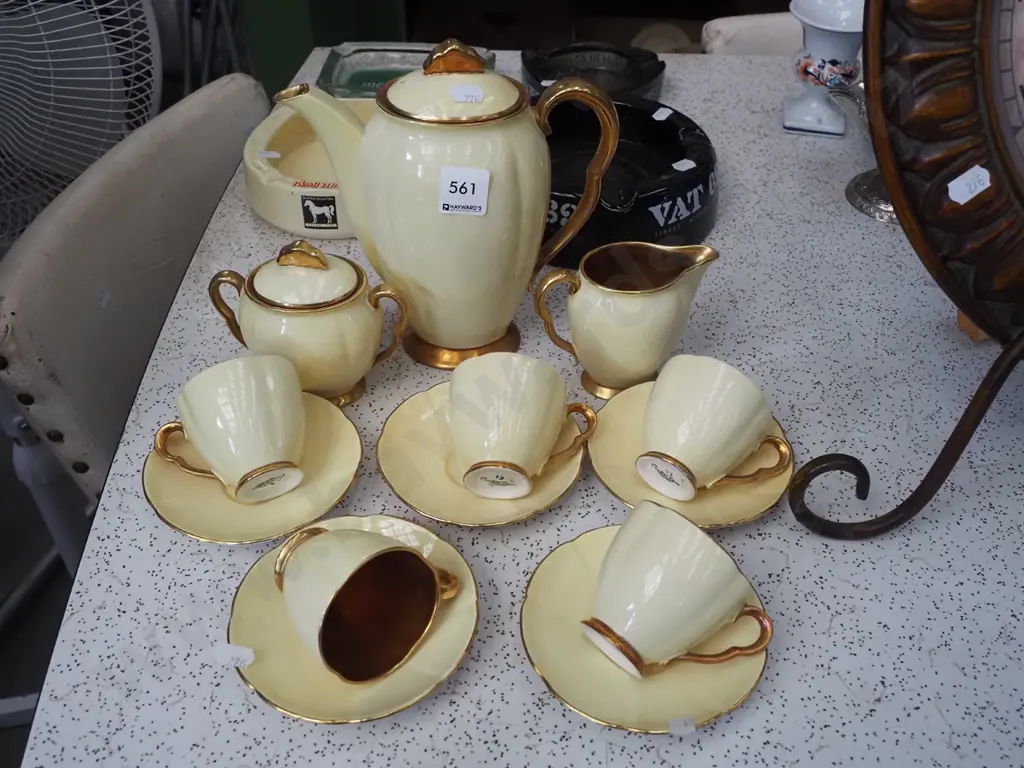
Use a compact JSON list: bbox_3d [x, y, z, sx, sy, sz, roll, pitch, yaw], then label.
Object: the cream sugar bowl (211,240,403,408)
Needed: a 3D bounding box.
[{"bbox_3d":[-0.119,-0.039,0.564,0.118,0.108,0.080,6,42,4],"label":"cream sugar bowl"}]

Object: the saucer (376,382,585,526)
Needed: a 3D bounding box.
[{"bbox_3d":[-0.018,0.043,0.556,0.121,0.018,0.121,1,41,-1],"label":"saucer"}]

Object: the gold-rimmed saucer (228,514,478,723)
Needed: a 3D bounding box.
[{"bbox_3d":[-0.077,0.117,0.469,0.121,0.018,0.121,1,41,-1],"label":"gold-rimmed saucer"}]

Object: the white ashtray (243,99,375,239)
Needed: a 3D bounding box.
[{"bbox_3d":[-0.140,-0.181,0.788,0.152,0.043,0.160,2,41,0],"label":"white ashtray"}]

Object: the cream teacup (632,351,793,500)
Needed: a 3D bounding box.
[{"bbox_3d":[0.110,0.035,0.534,0.089,0.067,0.064,36,64,1],"label":"cream teacup"}]

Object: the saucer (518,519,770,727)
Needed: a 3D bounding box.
[{"bbox_3d":[0.064,0.122,0.469,0.121,0.018,0.121,1,41,-1],"label":"saucer"}]

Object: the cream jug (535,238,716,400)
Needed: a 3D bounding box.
[{"bbox_3d":[0.067,-0.039,0.580,0.108,0.095,0.066,-3,42,-5],"label":"cream jug"}]

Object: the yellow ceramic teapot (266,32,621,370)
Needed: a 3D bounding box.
[{"bbox_3d":[-0.036,-0.110,0.576,0.195,0.201,0.114,-3,42,-4],"label":"yellow ceramic teapot"}]

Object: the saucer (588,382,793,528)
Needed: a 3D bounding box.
[{"bbox_3d":[0.102,0.043,0.547,0.119,0.018,0.119,1,42,-1],"label":"saucer"}]

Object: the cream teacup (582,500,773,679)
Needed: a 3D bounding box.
[{"bbox_3d":[0.074,0.108,0.444,0.087,0.066,0.062,41,74,8],"label":"cream teacup"}]

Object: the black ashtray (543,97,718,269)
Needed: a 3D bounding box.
[{"bbox_3d":[0.066,-0.168,0.755,0.196,0.052,0.196,1,42,-1],"label":"black ashtray"}]

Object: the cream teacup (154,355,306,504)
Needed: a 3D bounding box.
[{"bbox_3d":[-0.153,0.034,0.527,0.089,0.067,0.064,-27,66,3],"label":"cream teacup"}]

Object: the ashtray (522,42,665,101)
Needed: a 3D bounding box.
[{"bbox_3d":[0.079,-0.288,0.922,0.142,0.038,0.142,2,41,0],"label":"ashtray"}]

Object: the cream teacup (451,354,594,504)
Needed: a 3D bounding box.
[{"bbox_3d":[0.005,0.031,0.526,0.087,0.066,0.062,18,54,-16],"label":"cream teacup"}]

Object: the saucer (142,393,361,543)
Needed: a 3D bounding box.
[{"bbox_3d":[-0.146,0.049,0.544,0.121,0.018,0.121,1,41,-1],"label":"saucer"}]

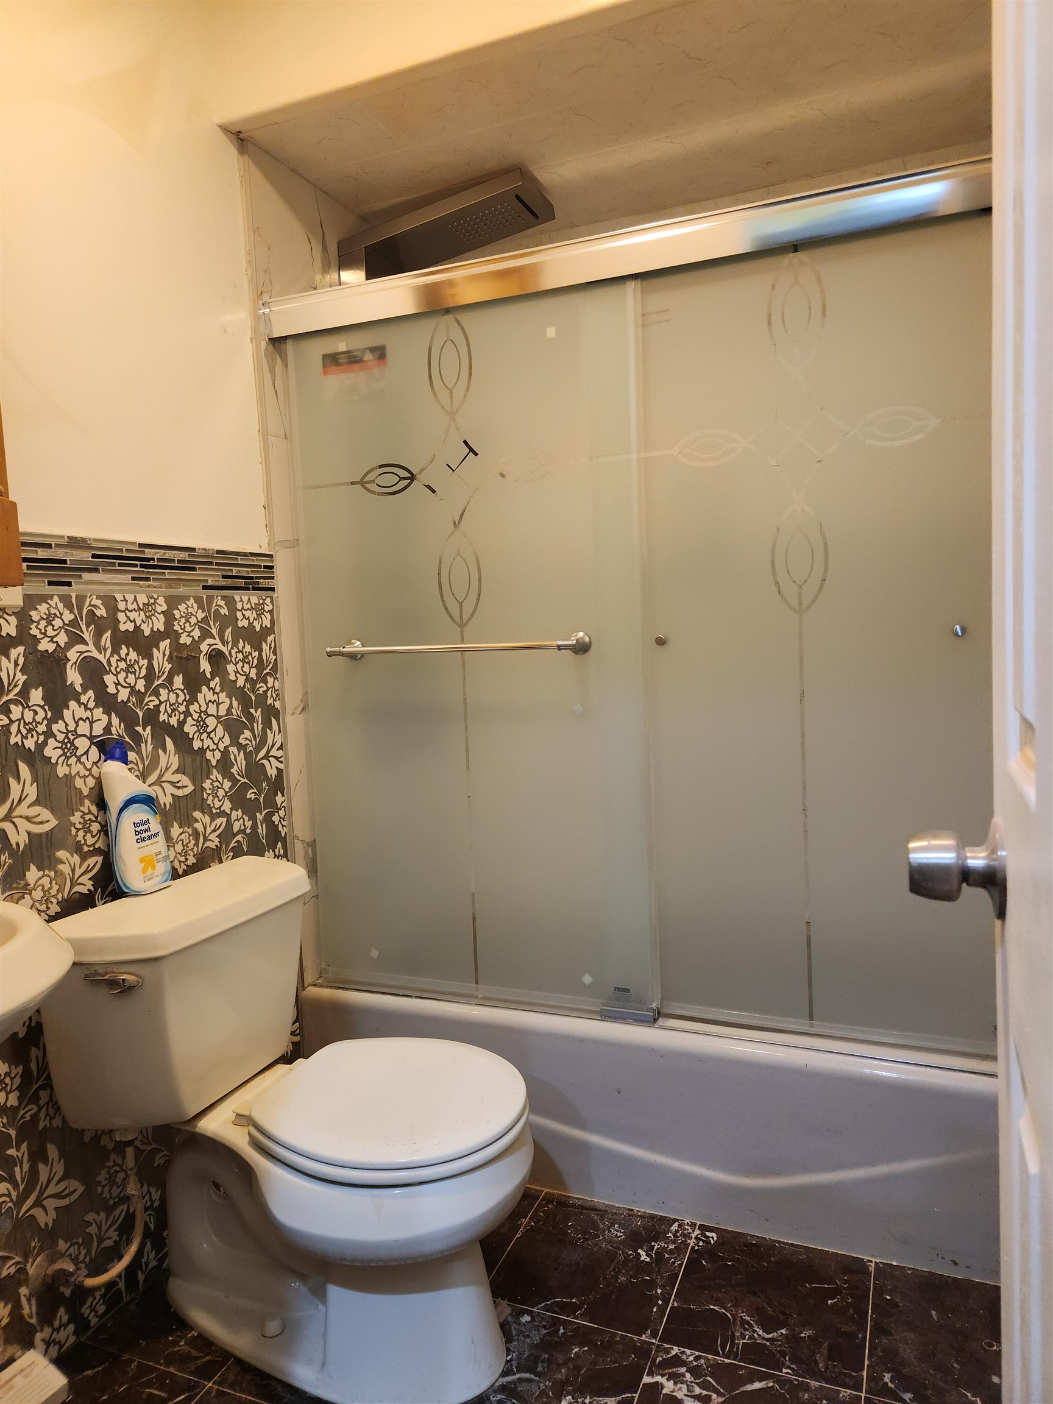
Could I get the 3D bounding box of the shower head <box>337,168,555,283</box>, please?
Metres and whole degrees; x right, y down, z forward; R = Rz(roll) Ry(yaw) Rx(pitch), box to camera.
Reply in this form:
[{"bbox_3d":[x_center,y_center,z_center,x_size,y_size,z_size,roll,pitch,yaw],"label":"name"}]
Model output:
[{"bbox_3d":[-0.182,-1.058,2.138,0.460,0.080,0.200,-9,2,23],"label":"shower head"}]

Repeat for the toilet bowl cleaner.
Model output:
[{"bbox_3d":[-0.649,0.185,1.525,0.060,0.260,0.100,-8,2,23],"label":"toilet bowl cleaner"}]

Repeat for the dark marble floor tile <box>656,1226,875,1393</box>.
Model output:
[{"bbox_3d":[0.404,0.987,1.536,0.303,0.010,0.301,0,5,22],"label":"dark marble floor tile"}]

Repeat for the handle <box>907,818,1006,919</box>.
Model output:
[{"bbox_3d":[0.301,0.115,0.657,0.061,0.070,0.070,0,5,22],"label":"handle"}]

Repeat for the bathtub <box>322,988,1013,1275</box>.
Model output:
[{"bbox_3d":[0.364,0.754,2.094,1.510,0.360,0.740,0,5,22],"label":"bathtub"}]

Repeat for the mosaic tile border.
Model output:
[{"bbox_3d":[-0.640,-0.238,1.677,0.010,0.090,0.610,0,5,22],"label":"mosaic tile border"}]

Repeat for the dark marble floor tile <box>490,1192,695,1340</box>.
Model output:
[{"bbox_3d":[0.123,0.988,1.652,0.305,0.010,0.301,0,5,22],"label":"dark marble floor tile"}]

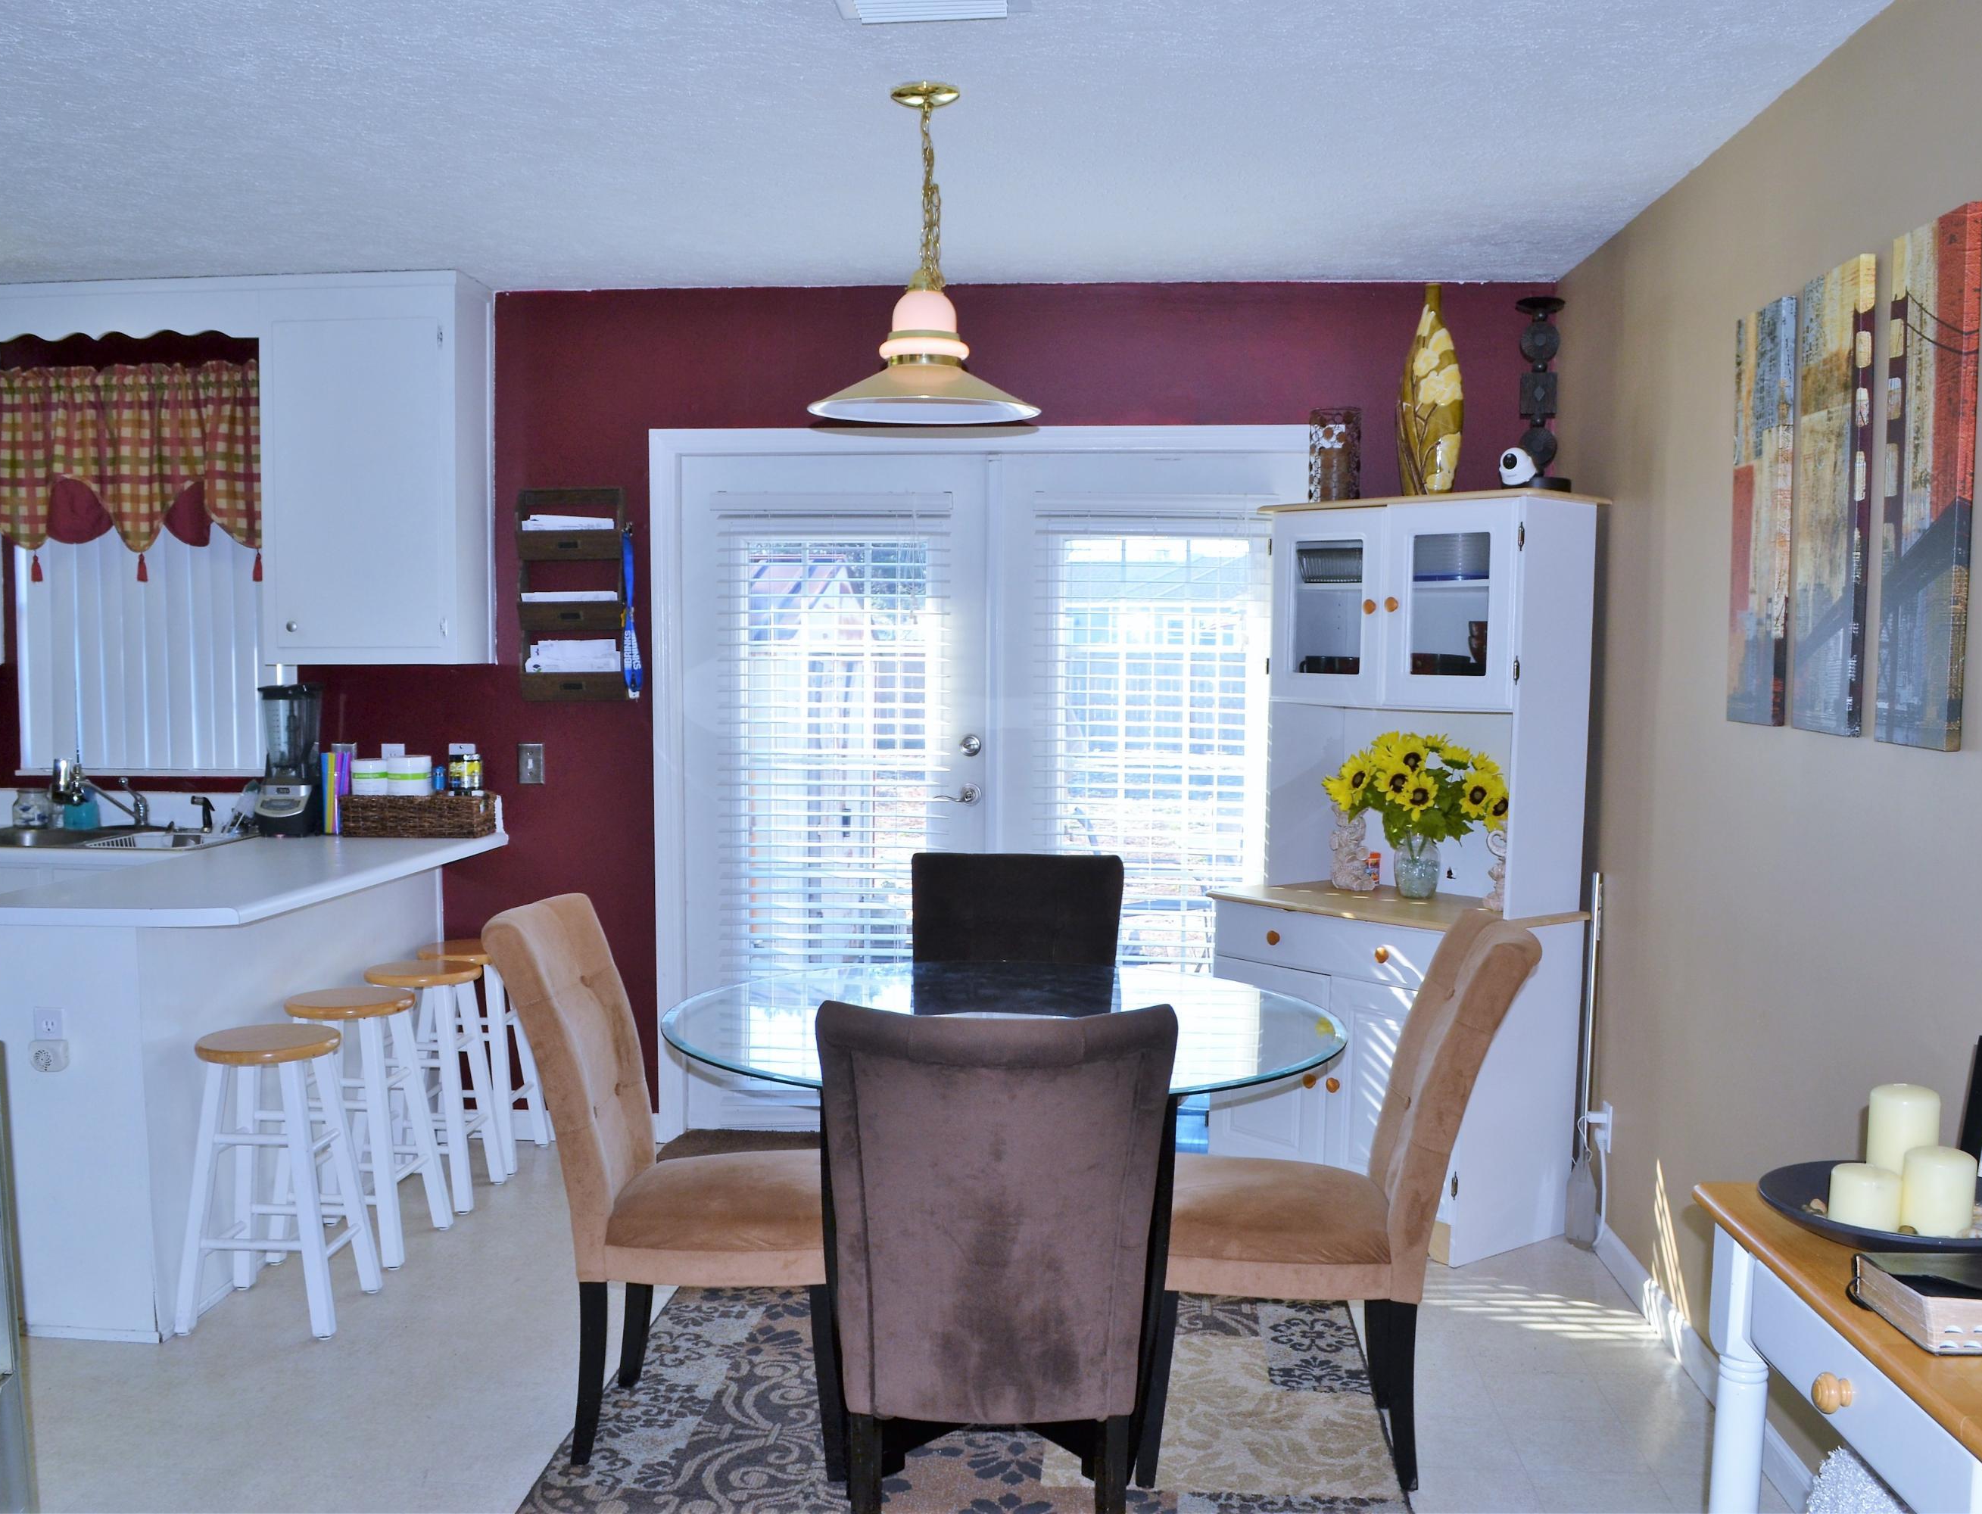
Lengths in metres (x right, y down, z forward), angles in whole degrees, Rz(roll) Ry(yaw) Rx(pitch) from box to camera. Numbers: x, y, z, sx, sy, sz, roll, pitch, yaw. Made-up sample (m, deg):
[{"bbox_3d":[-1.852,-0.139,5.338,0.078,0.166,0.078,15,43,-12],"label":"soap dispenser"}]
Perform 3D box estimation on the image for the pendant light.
[{"bbox_3d":[-0.119,-0.918,3.080,0.420,0.579,0.420,0,4,4],"label":"pendant light"}]

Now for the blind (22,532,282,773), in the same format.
[{"bbox_3d":[-2.450,-0.415,4.983,0.860,0.950,0.060,0,4,4],"label":"blind"}]

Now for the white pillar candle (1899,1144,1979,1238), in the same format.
[{"bbox_3d":[1.156,0.533,2.076,0.076,0.092,0.076,1,4,4],"label":"white pillar candle"}]

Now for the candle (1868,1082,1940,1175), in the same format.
[{"bbox_3d":[1.153,0.498,2.151,0.076,0.151,0.076,1,4,4],"label":"candle"}]

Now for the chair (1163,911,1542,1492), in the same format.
[{"bbox_3d":[0.597,0.772,3.089,0.660,0.970,0.460,0,4,4],"label":"chair"}]

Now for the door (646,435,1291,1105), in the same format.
[{"bbox_3d":[-0.004,0.109,4.883,1.959,2.075,0.110,1,4,4],"label":"door"}]

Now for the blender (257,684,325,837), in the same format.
[{"bbox_3d":[-1.978,0.014,4.833,0.170,0.415,0.190,0,4,4],"label":"blender"}]

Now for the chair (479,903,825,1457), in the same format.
[{"bbox_3d":[-0.539,0.768,3.188,0.640,0.976,0.450,1,4,4],"label":"chair"}]

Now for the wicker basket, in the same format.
[{"bbox_3d":[-1.625,0.164,4.866,0.370,0.120,0.180,0,4,4],"label":"wicker basket"}]

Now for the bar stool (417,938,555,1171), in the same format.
[{"bbox_3d":[-1.458,0.841,4.826,0.340,0.600,0.320,0,4,4],"label":"bar stool"}]

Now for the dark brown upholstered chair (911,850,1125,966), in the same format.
[{"bbox_3d":[0.037,0.735,3.725,0.485,0.980,0.630,1,4,4],"label":"dark brown upholstered chair"}]

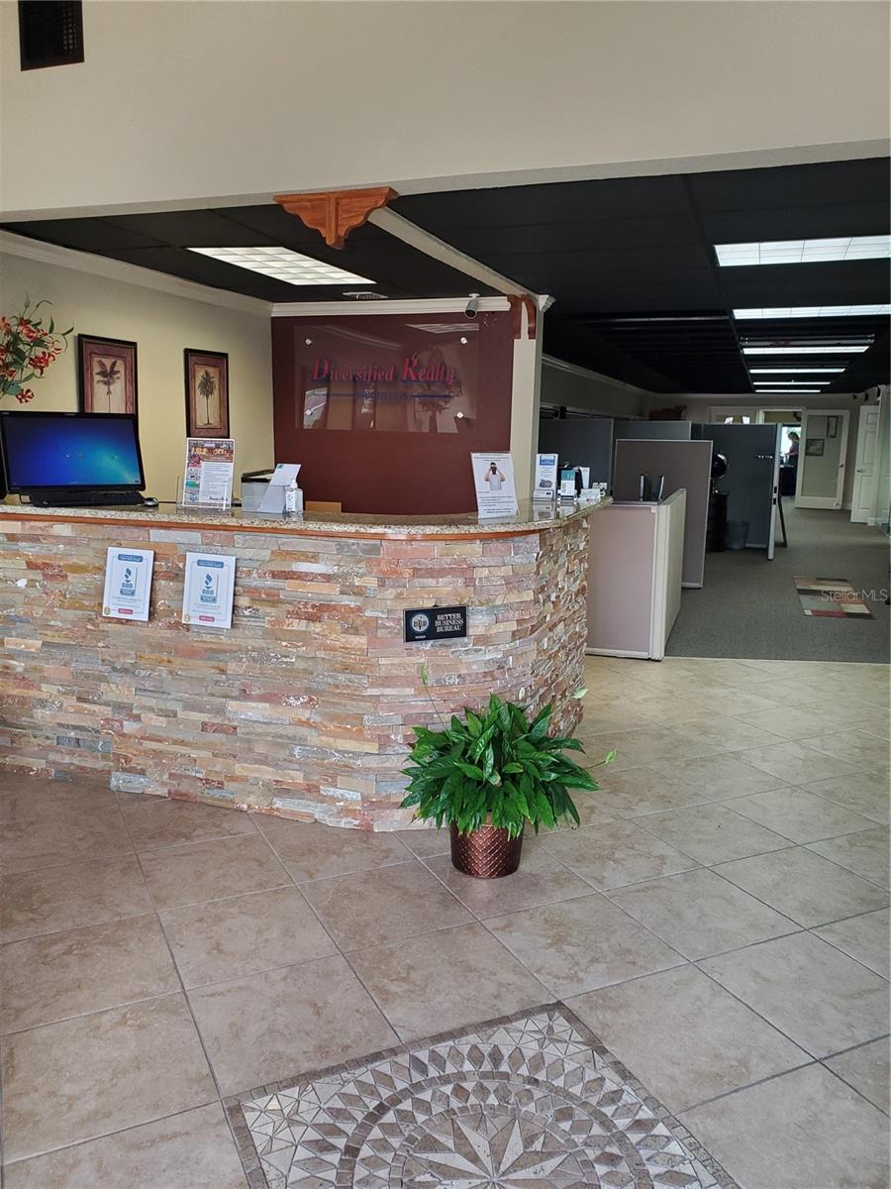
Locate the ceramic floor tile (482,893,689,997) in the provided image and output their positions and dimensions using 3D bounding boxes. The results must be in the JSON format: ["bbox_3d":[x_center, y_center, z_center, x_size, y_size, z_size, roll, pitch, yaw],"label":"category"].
[{"bbox_3d":[0.381,0.972,2.491,0.415,0.010,0.415,-4,11,-25],"label":"ceramic floor tile"}]

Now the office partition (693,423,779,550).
[{"bbox_3d":[4.001,-1.462,12.206,1.014,1.701,0.060,5,11,19],"label":"office partition"}]

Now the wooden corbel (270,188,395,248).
[{"bbox_3d":[-0.430,-1.485,3.569,0.490,0.195,0.125,4,10,19],"label":"wooden corbel"}]

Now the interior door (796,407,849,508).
[{"bbox_3d":[7.905,-2.822,18.700,0.880,2.030,0.045,4,10,19],"label":"interior door"}]

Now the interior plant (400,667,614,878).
[{"bbox_3d":[0.199,0.563,2.869,0.668,0.649,0.600,1,10,0],"label":"interior plant"}]

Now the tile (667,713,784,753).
[{"bbox_3d":[1.483,0.734,4.708,0.452,0.010,0.452,-4,11,-25],"label":"tile"}]

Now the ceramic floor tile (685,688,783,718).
[{"bbox_3d":[1.561,0.589,4.877,0.415,0.010,0.415,-4,11,-25],"label":"ceramic floor tile"}]

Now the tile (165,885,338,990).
[{"bbox_3d":[-0.556,0.952,2.505,0.415,0.010,0.415,-4,11,-25],"label":"tile"}]

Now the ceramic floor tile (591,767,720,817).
[{"bbox_3d":[0.782,0.792,3.594,0.415,0.010,0.415,-4,11,-25],"label":"ceramic floor tile"}]

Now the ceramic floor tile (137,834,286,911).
[{"bbox_3d":[-0.741,0.885,2.876,0.415,0.010,0.415,-4,11,-25],"label":"ceramic floor tile"}]

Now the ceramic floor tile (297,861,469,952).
[{"bbox_3d":[-0.179,0.928,2.683,0.415,0.010,0.415,-4,11,-25],"label":"ceramic floor tile"}]

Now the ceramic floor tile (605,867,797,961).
[{"bbox_3d":[0.828,1.033,2.908,0.452,0.010,0.452,-4,11,-25],"label":"ceramic floor tile"}]

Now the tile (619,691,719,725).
[{"bbox_3d":[1.288,0.661,5.115,0.452,0.010,0.452,-4,11,-25],"label":"tile"}]

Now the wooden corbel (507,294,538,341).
[{"bbox_3d":[0.553,-1.989,6.416,0.165,0.280,0.190,5,10,20],"label":"wooden corbel"}]

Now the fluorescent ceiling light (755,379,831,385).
[{"bbox_3d":[5.942,-3.652,15.297,1.220,0.080,0.610,4,10,19],"label":"fluorescent ceiling light"}]

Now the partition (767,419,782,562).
[{"bbox_3d":[4.226,-1.344,11.458,0.070,1.670,1.200,4,10,19],"label":"partition"}]

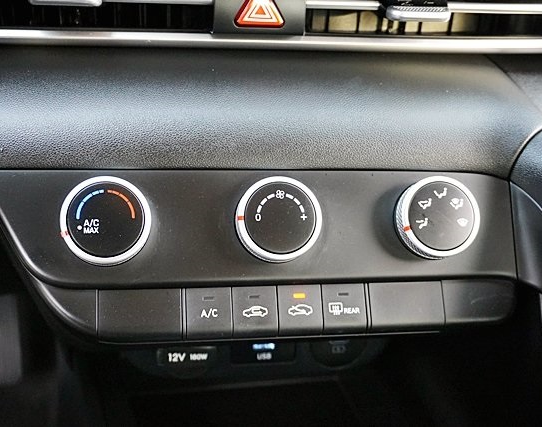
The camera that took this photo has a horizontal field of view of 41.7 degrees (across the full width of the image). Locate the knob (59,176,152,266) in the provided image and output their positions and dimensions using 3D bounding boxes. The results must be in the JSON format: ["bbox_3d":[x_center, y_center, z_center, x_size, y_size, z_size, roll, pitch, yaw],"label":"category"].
[{"bbox_3d":[-0.084,0.005,0.362,0.044,0.044,0.015,0,-10,-9],"label":"knob"}]

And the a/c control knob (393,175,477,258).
[{"bbox_3d":[0.091,0.003,0.391,0.044,0.044,0.015,0,-10,-9],"label":"a/c control knob"}]

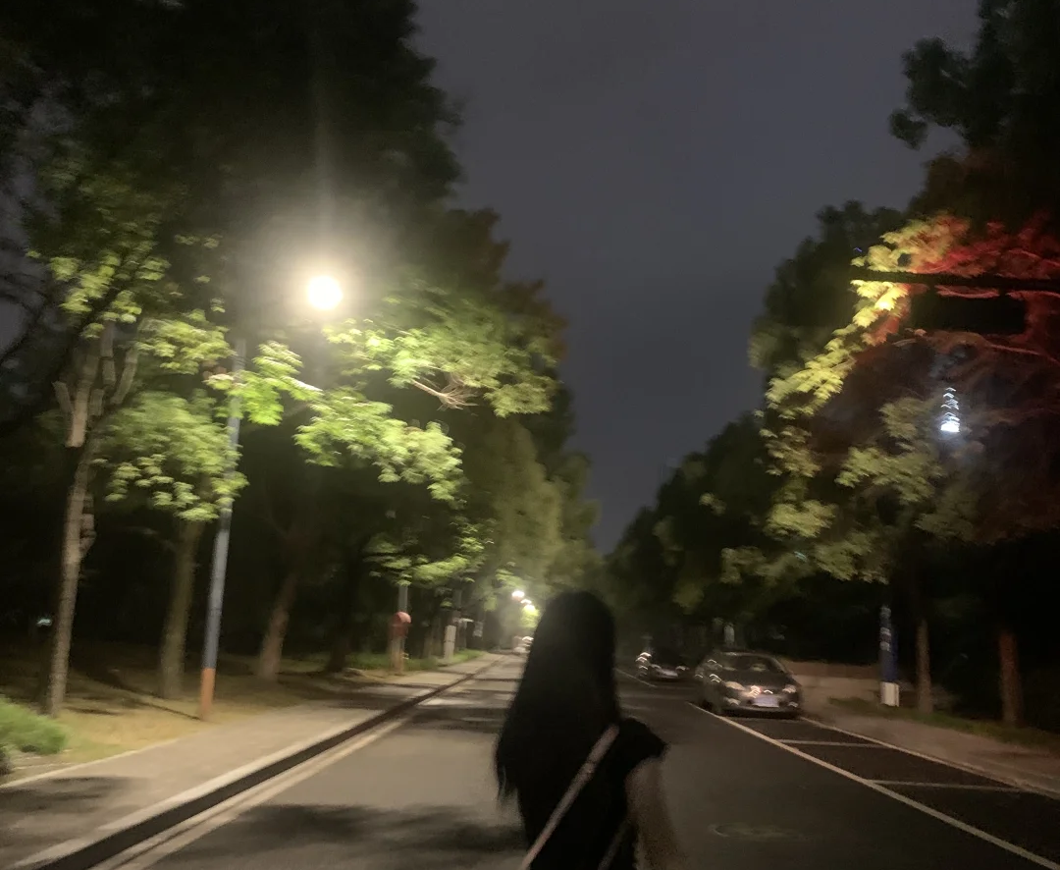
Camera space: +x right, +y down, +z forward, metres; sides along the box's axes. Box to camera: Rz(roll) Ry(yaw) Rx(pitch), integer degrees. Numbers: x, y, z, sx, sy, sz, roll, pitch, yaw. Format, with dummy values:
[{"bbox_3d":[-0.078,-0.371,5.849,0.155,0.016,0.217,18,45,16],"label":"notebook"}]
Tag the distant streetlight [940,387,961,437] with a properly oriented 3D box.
[{"bbox_3d":[9.649,-0.520,24.380,0.450,0.900,0.450,2,-11,1],"label":"distant streetlight"}]

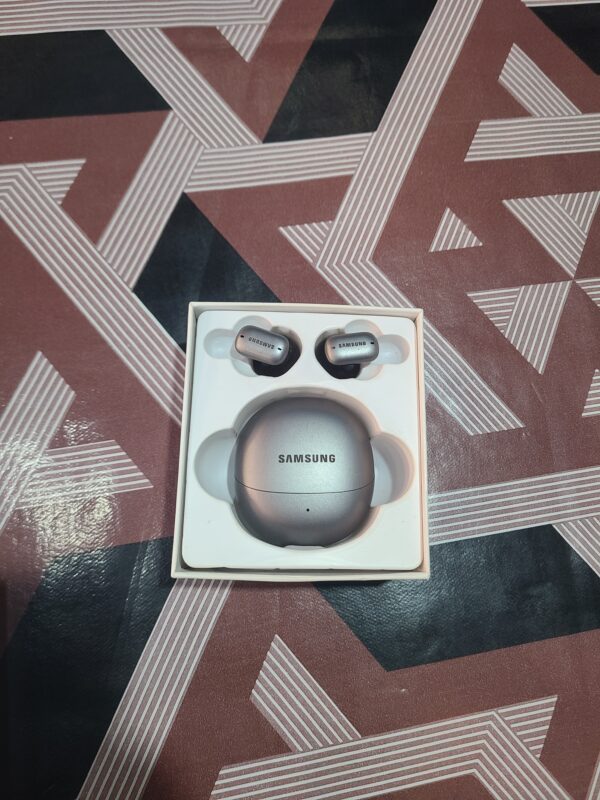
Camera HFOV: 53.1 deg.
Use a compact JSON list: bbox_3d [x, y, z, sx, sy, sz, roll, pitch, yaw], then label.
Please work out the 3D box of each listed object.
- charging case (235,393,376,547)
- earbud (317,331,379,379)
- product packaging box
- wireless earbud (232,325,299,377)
[{"bbox_3d":[0.002,0.028,0.236,0.054,0.028,0.059,1,84,-2],"label":"charging case"},{"bbox_3d":[0.020,-0.019,0.251,0.025,0.020,0.018,-5,78,-3],"label":"earbud"},{"bbox_3d":[0.002,0.017,0.251,0.090,0.028,0.102,1,78,-2],"label":"product packaging box"},{"bbox_3d":[-0.014,-0.020,0.250,0.025,0.020,0.018,18,78,2],"label":"wireless earbud"}]

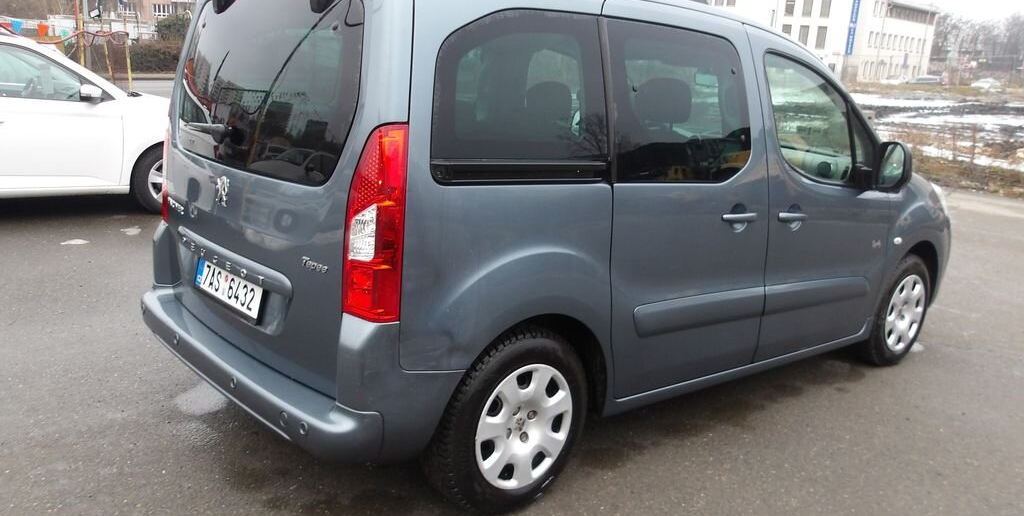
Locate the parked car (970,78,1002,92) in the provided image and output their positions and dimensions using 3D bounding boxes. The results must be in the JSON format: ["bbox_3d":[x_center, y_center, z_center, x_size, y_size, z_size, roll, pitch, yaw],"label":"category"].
[{"bbox_3d":[62.314,-22.704,105.000,4.200,1.450,1.750,8,13,16],"label":"parked car"}]

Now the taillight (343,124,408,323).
[{"bbox_3d":[-0.375,-0.096,2.129,0.130,0.525,0.150,-6,16,-40],"label":"taillight"}]

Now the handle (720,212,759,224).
[{"bbox_3d":[0.887,-0.155,3.109,0.215,0.037,0.047,-6,16,-40],"label":"handle"}]

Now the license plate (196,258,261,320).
[{"bbox_3d":[-0.973,0.099,2.733,0.015,0.112,0.520,2,10,-42],"label":"license plate"}]

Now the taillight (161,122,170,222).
[{"bbox_3d":[-1.418,-0.381,3.298,0.130,0.520,0.150,-6,16,-40],"label":"taillight"}]

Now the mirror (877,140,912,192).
[{"bbox_3d":[1.686,-0.411,3.586,0.130,0.225,0.190,-6,16,-40],"label":"mirror"}]

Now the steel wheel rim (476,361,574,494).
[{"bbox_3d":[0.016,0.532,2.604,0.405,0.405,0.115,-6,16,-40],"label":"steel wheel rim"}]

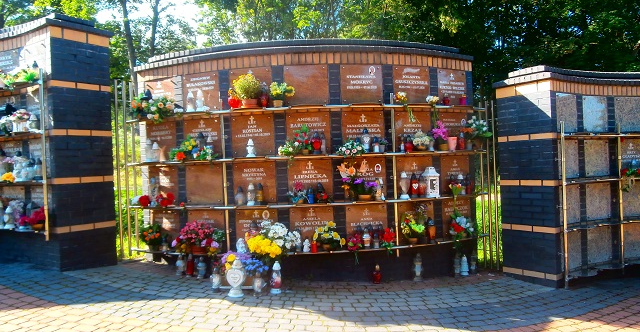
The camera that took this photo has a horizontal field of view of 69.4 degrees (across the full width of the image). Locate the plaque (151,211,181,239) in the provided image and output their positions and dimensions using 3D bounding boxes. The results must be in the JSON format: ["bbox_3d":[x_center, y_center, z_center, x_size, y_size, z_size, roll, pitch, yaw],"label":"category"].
[{"bbox_3d":[-1.858,0.741,5.522,0.480,0.445,0.030,-2,0,30],"label":"plaque"}]

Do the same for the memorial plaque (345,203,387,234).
[{"bbox_3d":[0.542,0.670,5.260,0.490,0.440,0.030,-2,0,-11],"label":"memorial plaque"}]

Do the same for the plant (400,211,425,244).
[{"bbox_3d":[1.062,0.706,5.305,0.240,0.360,0.220,-2,0,0],"label":"plant"}]

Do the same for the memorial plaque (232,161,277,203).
[{"bbox_3d":[-0.748,0.192,5.327,0.500,0.471,0.030,-2,0,9],"label":"memorial plaque"}]

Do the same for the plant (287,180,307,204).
[{"bbox_3d":[-0.254,0.286,4.997,0.205,0.252,0.170,-2,0,1],"label":"plant"}]

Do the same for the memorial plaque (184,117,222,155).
[{"bbox_3d":[-1.335,-0.313,5.307,0.482,0.455,0.030,-2,0,20],"label":"memorial plaque"}]

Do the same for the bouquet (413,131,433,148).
[{"bbox_3d":[1.192,-0.308,5.375,0.200,0.190,0.190,-2,0,0],"label":"bouquet"}]

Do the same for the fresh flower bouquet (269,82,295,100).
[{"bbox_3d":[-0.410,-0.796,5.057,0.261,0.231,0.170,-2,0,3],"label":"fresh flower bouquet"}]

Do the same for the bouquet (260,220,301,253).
[{"bbox_3d":[-0.428,0.749,4.945,0.410,0.342,0.270,-2,0,4],"label":"bouquet"}]

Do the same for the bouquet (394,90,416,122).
[{"bbox_3d":[0.965,-0.656,5.186,0.241,0.352,0.150,-2,0,-19],"label":"bouquet"}]

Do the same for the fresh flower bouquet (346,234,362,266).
[{"bbox_3d":[0.372,0.878,4.979,0.170,0.320,0.150,-2,0,-9],"label":"fresh flower bouquet"}]

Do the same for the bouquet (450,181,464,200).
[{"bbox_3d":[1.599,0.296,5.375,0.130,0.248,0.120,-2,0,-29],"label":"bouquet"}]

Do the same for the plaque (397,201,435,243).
[{"bbox_3d":[1.118,0.644,5.347,0.482,0.455,0.030,-2,0,-22],"label":"plaque"}]

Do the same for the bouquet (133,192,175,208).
[{"bbox_3d":[-2.008,0.416,5.575,0.480,0.190,0.220,-2,0,30],"label":"bouquet"}]

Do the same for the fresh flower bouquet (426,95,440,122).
[{"bbox_3d":[1.307,-0.649,5.334,0.134,0.345,0.130,-2,0,-25],"label":"fresh flower bouquet"}]

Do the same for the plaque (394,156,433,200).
[{"bbox_3d":[1.128,0.127,5.533,0.500,0.471,0.030,-2,0,-22],"label":"plaque"}]

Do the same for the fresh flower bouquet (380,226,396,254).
[{"bbox_3d":[0.760,0.830,5.129,0.139,0.288,0.140,-2,0,-15],"label":"fresh flower bouquet"}]

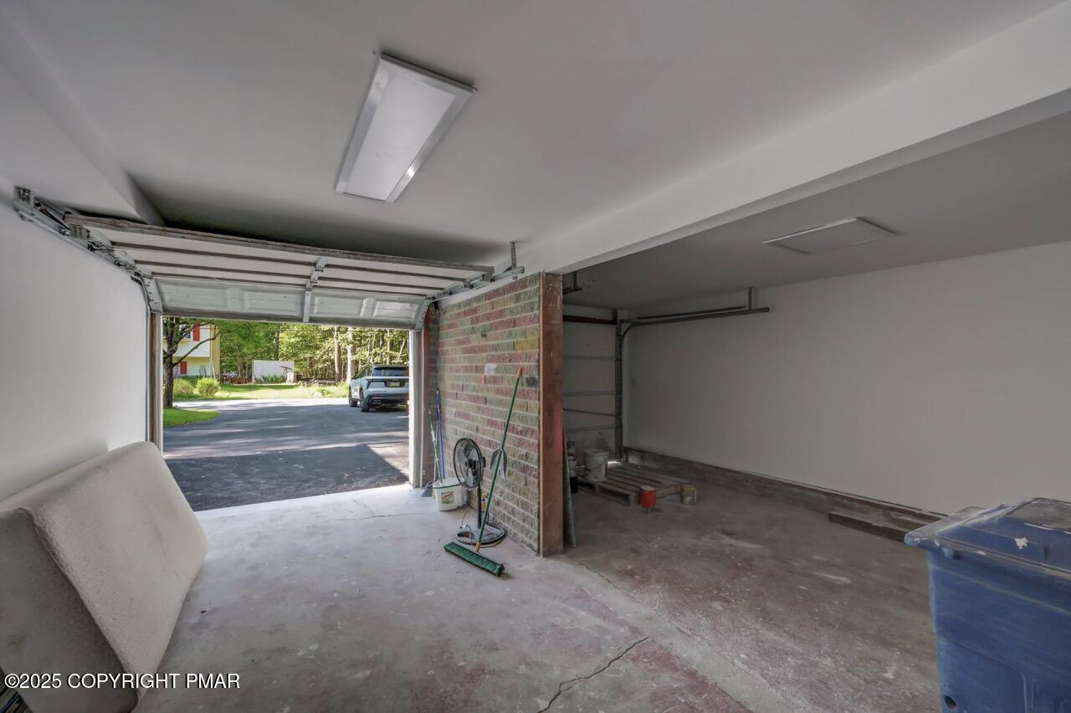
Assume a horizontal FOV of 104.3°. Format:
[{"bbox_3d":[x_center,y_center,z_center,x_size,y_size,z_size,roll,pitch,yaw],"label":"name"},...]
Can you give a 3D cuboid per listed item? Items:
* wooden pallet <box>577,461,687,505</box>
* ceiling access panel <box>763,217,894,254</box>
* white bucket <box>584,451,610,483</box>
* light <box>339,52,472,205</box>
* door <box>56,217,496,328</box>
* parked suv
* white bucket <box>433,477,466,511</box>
[{"bbox_3d":[1.087,1.515,5.010,0.962,0.130,1.050,0,-1,-36],"label":"wooden pallet"},{"bbox_3d":[2.200,-0.894,3.140,0.605,0.020,0.605,1,-2,-31],"label":"ceiling access panel"},{"bbox_3d":[0.702,1.270,4.838,0.300,0.360,0.300,0,-1,0],"label":"white bucket"},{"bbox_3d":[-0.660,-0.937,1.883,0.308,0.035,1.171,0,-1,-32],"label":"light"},{"bbox_3d":[-1.948,-0.568,3.690,2.490,0.390,1.940,0,-1,-32],"label":"door"},{"bbox_3d":[-6.532,1.282,17.759,2.020,1.790,5.150,0,-1,-31],"label":"parked suv"},{"bbox_3d":[-0.919,1.456,4.398,0.340,0.254,0.320,0,-1,-12],"label":"white bucket"}]

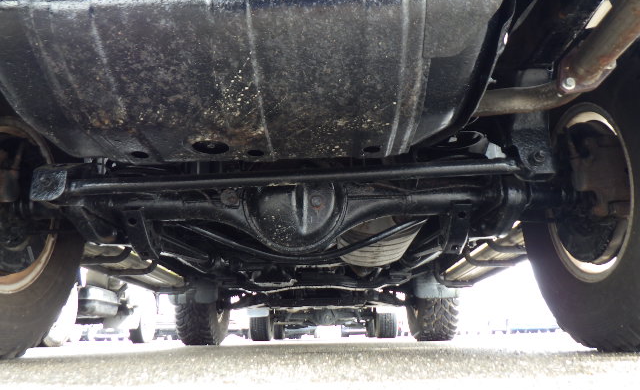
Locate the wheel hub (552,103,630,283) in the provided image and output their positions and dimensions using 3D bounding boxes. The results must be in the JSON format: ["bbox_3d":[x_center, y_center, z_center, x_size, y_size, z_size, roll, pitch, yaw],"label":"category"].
[{"bbox_3d":[0.736,-0.009,1.273,0.175,0.437,0.437,-1,-15,1],"label":"wheel hub"}]

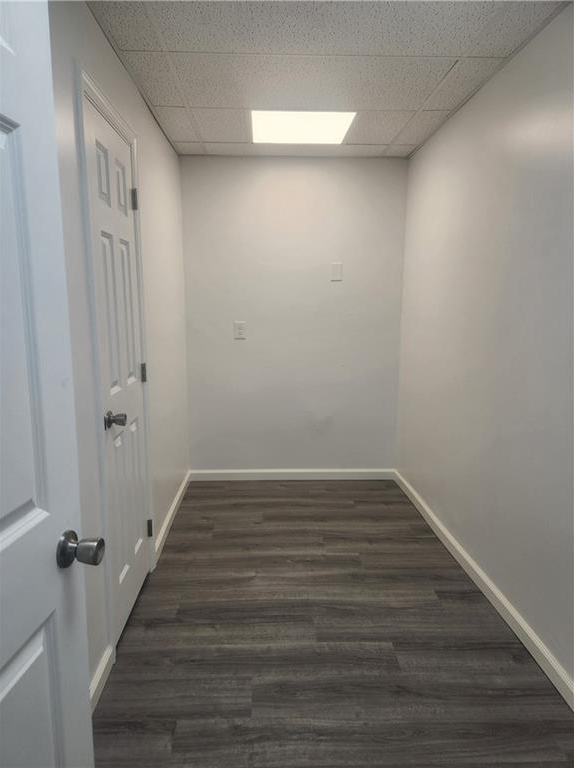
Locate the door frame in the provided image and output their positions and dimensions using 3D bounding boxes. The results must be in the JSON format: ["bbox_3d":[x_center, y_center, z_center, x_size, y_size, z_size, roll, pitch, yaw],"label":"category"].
[{"bbox_3d":[-0.721,-0.037,2.146,0.101,2.125,0.751,0,9,-3],"label":"door frame"}]

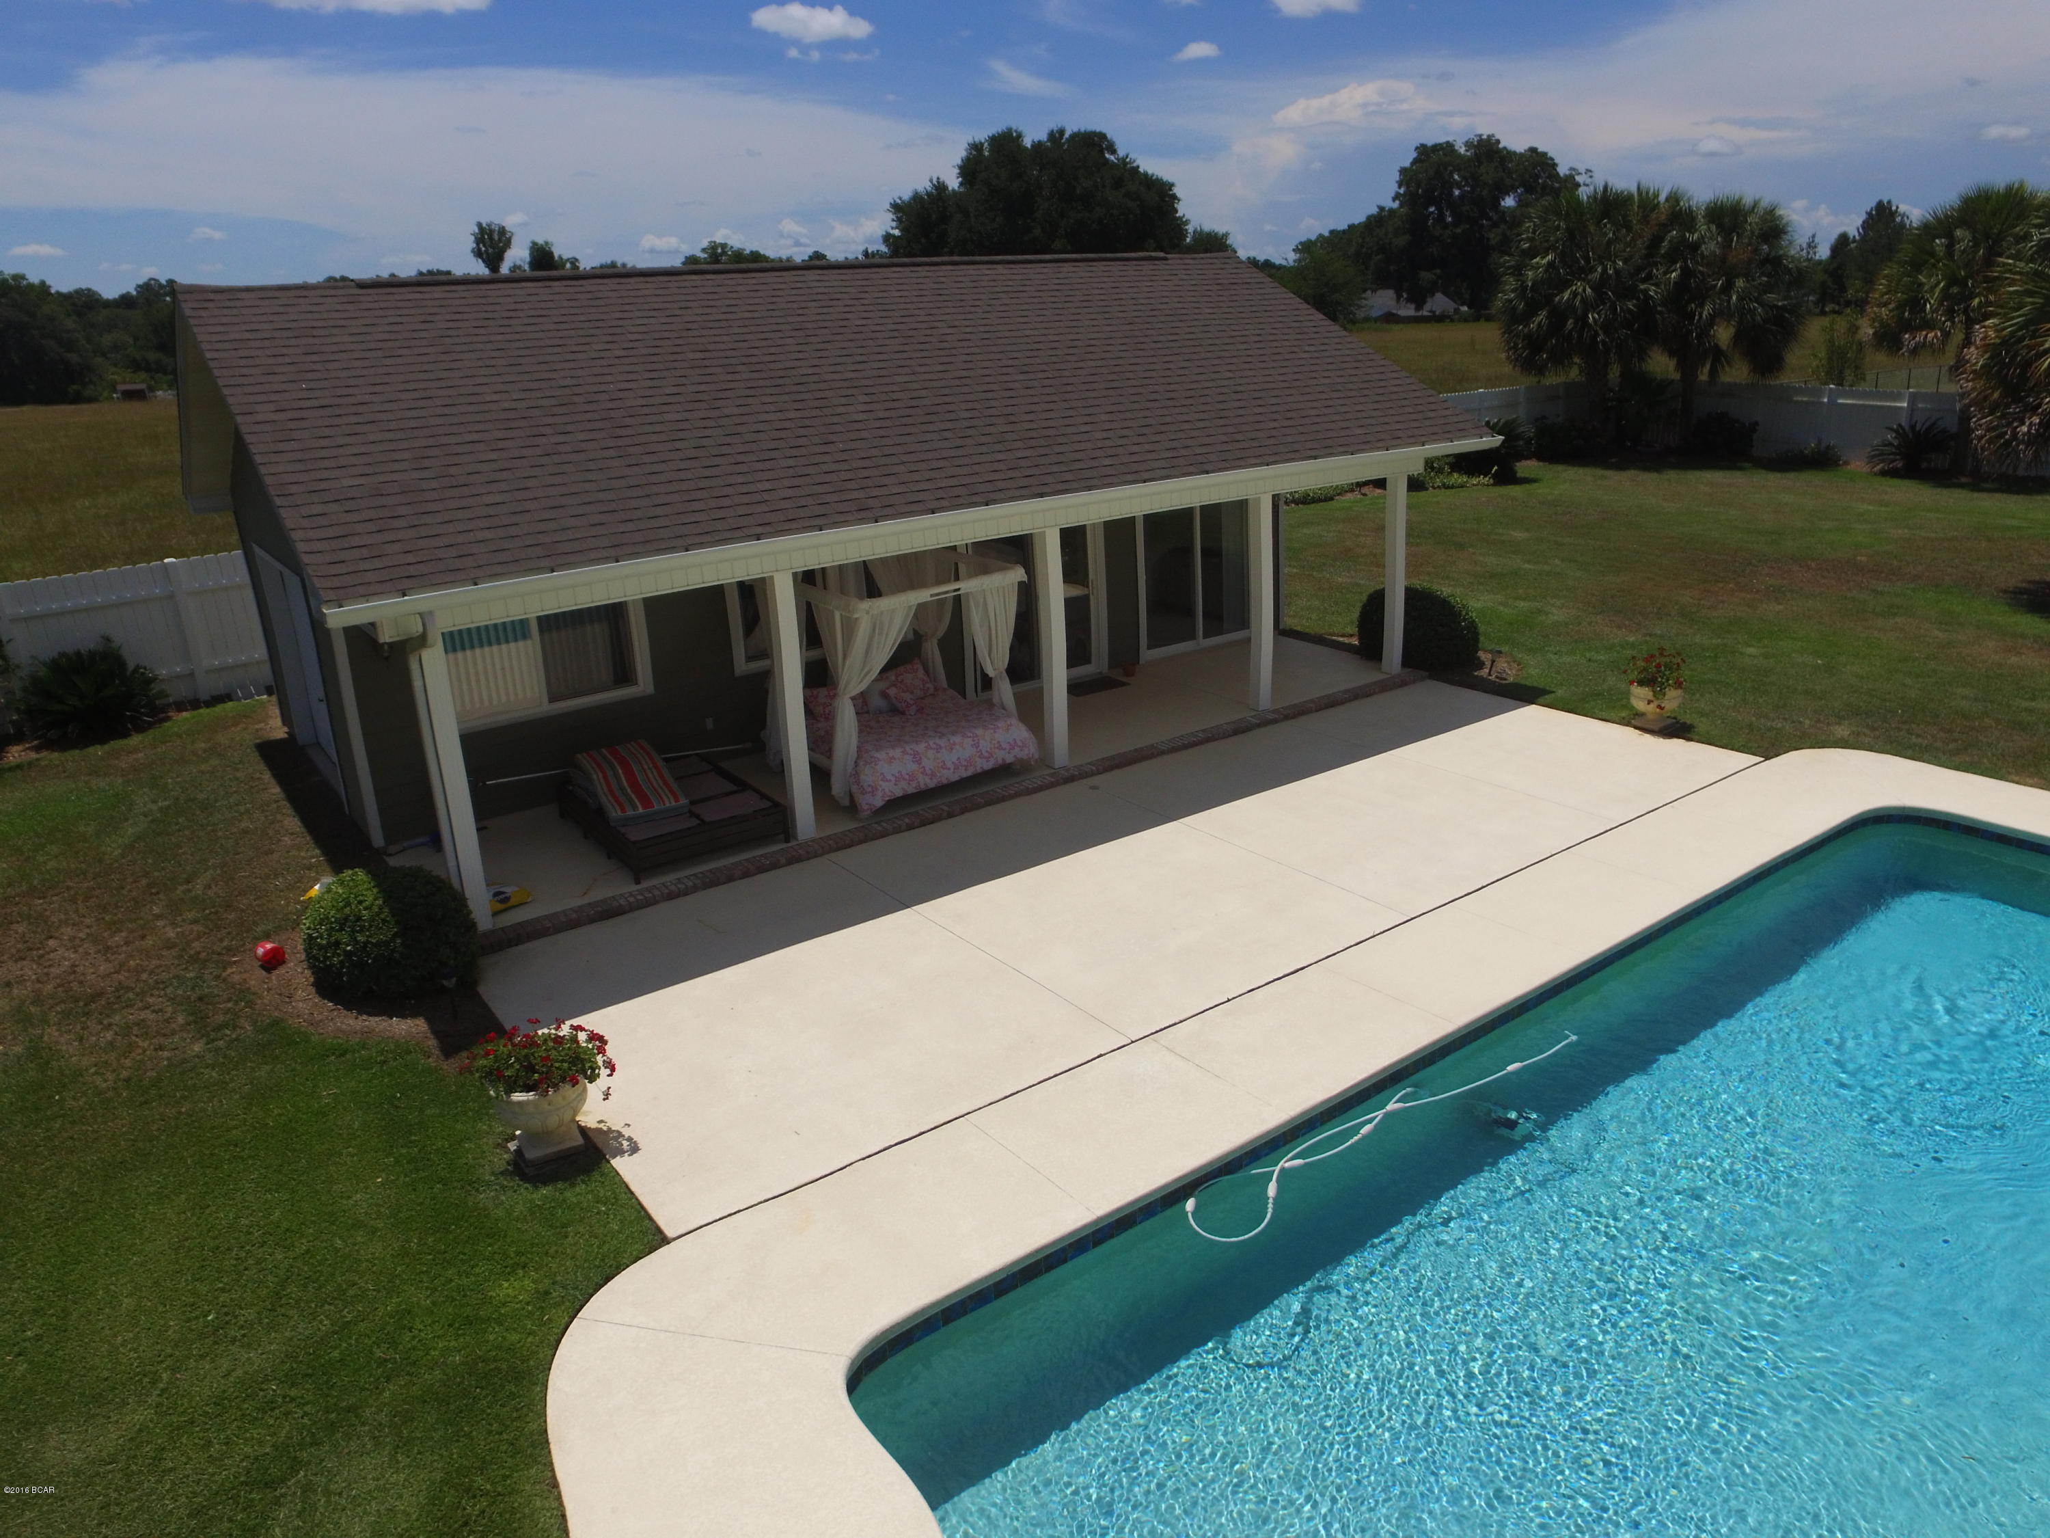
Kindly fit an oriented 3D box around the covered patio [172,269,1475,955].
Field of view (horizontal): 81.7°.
[{"bbox_3d":[-1.857,-3.124,13.949,12.409,5.056,8.708,-16,22,-34],"label":"covered patio"}]

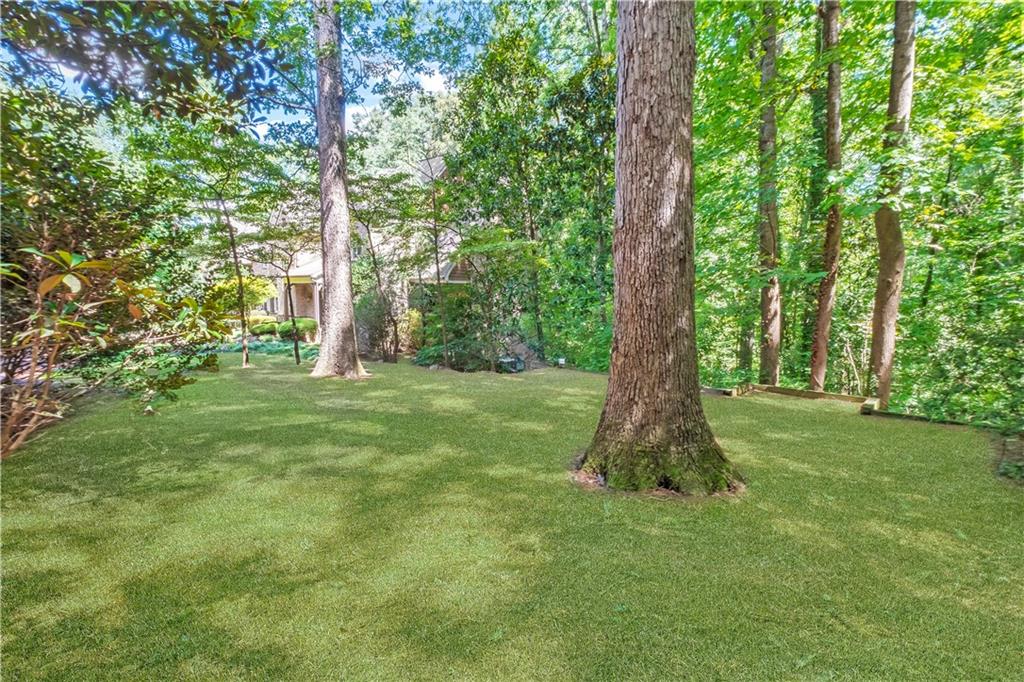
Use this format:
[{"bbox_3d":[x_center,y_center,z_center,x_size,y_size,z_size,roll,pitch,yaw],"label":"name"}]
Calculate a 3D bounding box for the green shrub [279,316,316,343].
[{"bbox_3d":[-8.300,-0.440,16.500,1.400,0.980,1.350,0,4,0],"label":"green shrub"}]

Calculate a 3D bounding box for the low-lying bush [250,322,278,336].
[{"bbox_3d":[-10.400,-0.480,17.900,1.150,0.640,1.100,0,4,0],"label":"low-lying bush"}]

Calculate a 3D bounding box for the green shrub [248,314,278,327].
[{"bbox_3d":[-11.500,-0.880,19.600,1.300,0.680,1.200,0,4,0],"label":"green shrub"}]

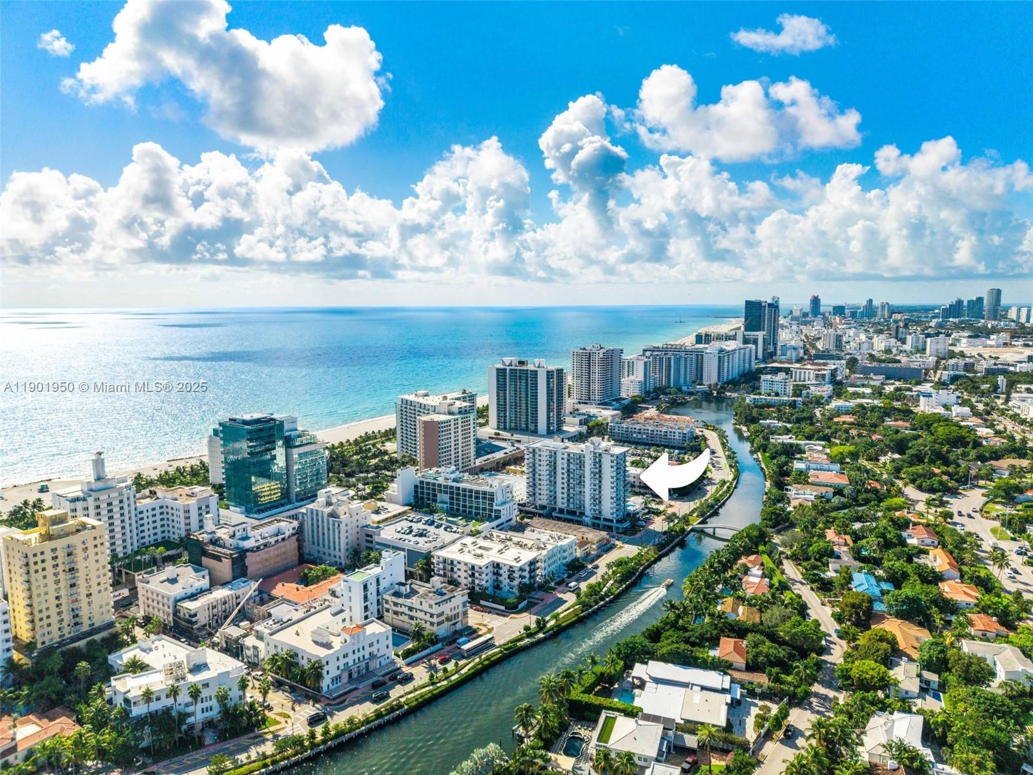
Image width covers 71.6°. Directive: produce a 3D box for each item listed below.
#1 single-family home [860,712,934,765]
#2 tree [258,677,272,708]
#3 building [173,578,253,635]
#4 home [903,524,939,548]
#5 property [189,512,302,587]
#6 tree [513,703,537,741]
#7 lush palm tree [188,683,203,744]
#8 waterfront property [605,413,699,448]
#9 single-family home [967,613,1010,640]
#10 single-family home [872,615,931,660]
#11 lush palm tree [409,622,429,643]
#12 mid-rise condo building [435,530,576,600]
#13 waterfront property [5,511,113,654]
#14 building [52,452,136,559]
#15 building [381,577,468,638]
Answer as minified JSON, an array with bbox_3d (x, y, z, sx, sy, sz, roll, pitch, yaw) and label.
[{"bbox_3d":[97.160,89.880,183.410,15.500,5.500,17.000,3,8,28],"label":"single-family home"},{"bbox_3d":[-71.910,87.160,204.240,3.900,9.680,3.900,0,7,0],"label":"tree"},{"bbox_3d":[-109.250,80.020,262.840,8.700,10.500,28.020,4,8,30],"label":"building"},{"bbox_3d":[200.150,72.790,356.870,13.500,5.800,20.000,2,7,19],"label":"home"},{"bbox_3d":[-118.720,69.600,312.820,38.000,17.000,30.000,5,9,38],"label":"property"},{"bbox_3d":[2.550,87.490,187.620,5.600,10.000,5.600,0,7,0],"label":"tree"},{"bbox_3d":[-86.390,87.420,192.250,4.100,17.500,4.100,7,10,45],"label":"lush palm tree"},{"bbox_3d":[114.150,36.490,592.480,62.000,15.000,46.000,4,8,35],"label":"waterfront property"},{"bbox_3d":[161.330,82.290,246.490,10.500,5.200,13.000,2,7,18],"label":"single-family home"},{"bbox_3d":[131.770,86.390,243.580,15.500,6.000,26.500,1,7,12],"label":"single-family home"},{"bbox_3d":[-32.770,82.660,241.410,6.200,7.200,6.200,0,7,0],"label":"lush palm tree"},{"bbox_3d":[-4.010,73.110,305.220,41.260,13.000,49.600,4,8,32],"label":"mid-rise condo building"},{"bbox_3d":[-158.380,63.960,247.870,17.960,42.500,25.300,3,8,28],"label":"waterfront property"},{"bbox_3d":[-182.010,54.550,307.280,20.370,51.500,26.340,3,8,29],"label":"building"},{"bbox_3d":[-32.090,78.130,254.970,24.000,13.000,15.500,4,8,30],"label":"building"}]

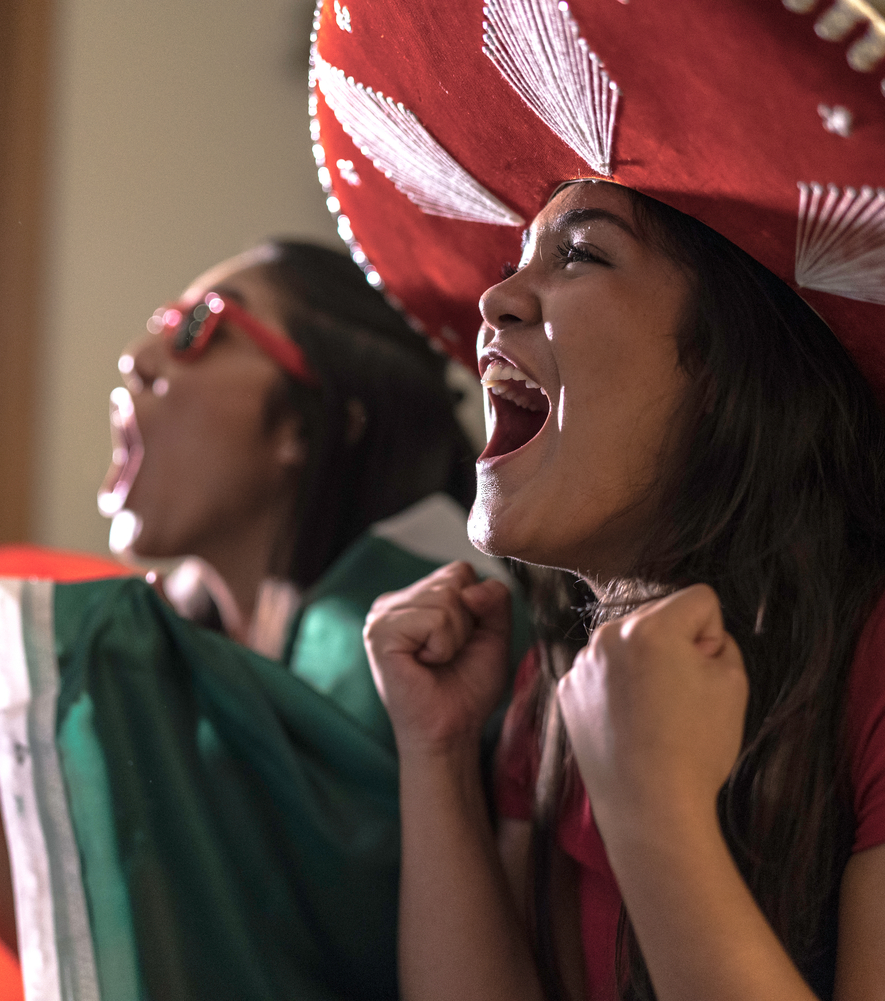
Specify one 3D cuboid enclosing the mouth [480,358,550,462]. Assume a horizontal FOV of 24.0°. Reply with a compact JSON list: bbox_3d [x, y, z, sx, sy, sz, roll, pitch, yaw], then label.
[{"bbox_3d":[0.036,-0.048,1.110,0.036,0.055,0.050,15,-8,-27],"label":"mouth"}]

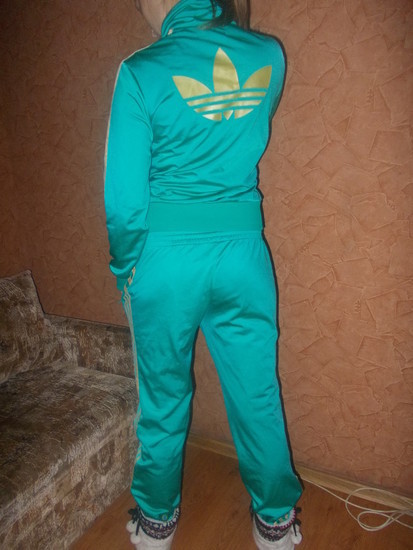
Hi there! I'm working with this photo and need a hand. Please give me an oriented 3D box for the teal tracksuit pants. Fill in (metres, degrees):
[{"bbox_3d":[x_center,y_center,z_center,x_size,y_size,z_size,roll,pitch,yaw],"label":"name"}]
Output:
[{"bbox_3d":[0.030,0.292,1.238,0.460,0.860,0.310,-3,12,-14],"label":"teal tracksuit pants"}]

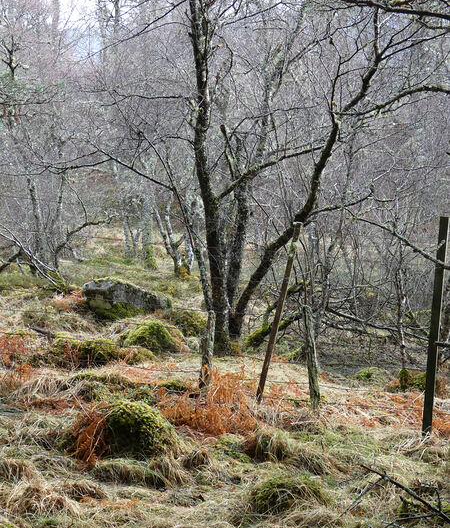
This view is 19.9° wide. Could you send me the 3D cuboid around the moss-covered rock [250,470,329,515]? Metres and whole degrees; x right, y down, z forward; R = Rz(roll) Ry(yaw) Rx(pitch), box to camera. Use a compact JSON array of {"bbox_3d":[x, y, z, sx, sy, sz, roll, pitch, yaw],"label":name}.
[{"bbox_3d":[0.412,1.461,8.200,0.510,0.250,0.420,0,1,0],"label":"moss-covered rock"}]

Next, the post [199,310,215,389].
[{"bbox_3d":[-0.224,1.057,15.500,0.120,1.000,0.120,6,1,0],"label":"post"}]

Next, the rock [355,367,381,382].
[{"bbox_3d":[1.844,1.430,16.600,0.340,0.200,0.290,0,1,0],"label":"rock"}]

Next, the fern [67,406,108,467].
[{"bbox_3d":[-1.115,1.399,10.400,0.340,0.450,0.340,0,1,0],"label":"fern"}]

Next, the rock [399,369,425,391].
[{"bbox_3d":[2.322,1.423,15.800,0.370,0.270,0.320,0,1,0],"label":"rock"}]

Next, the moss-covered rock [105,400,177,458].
[{"bbox_3d":[-0.705,1.381,10.700,0.590,0.460,0.520,0,1,0],"label":"moss-covered rock"}]

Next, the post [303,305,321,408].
[{"bbox_3d":[0.882,0.938,13.000,0.105,1.050,0.105,-5,1,0],"label":"post"}]

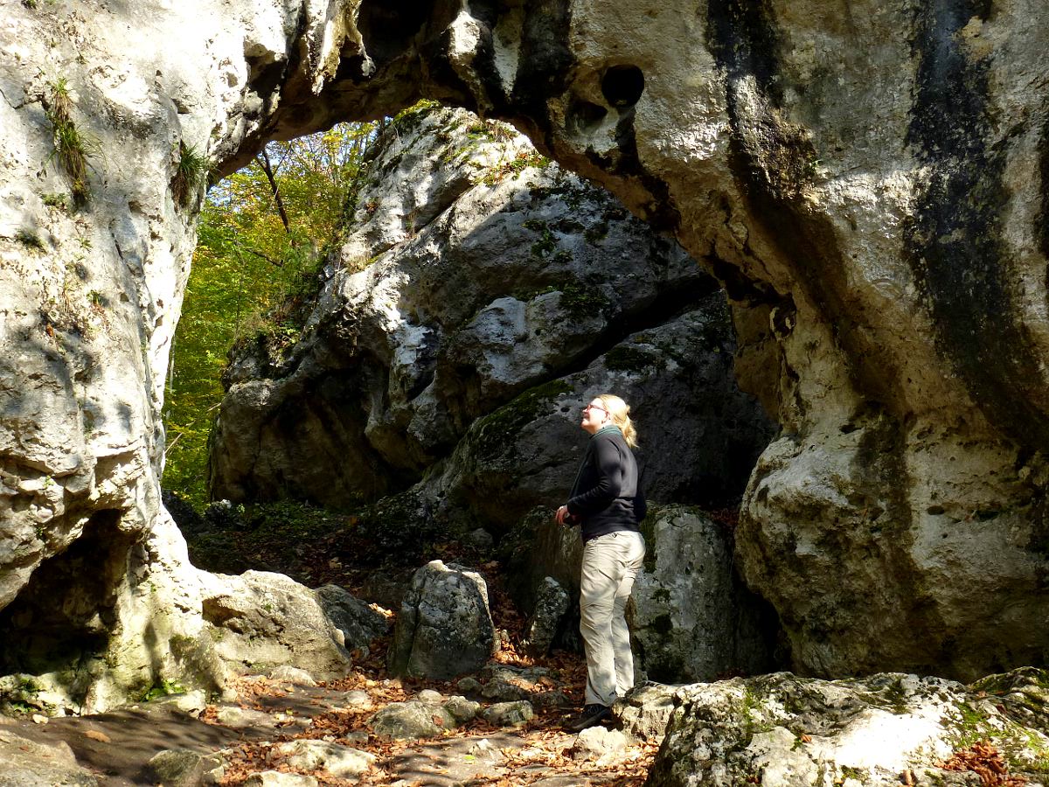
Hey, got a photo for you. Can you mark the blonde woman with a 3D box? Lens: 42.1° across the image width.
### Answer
[{"bbox_3d":[0.388,0.845,6.880,0.420,1.680,0.480,0,-2,14],"label":"blonde woman"}]

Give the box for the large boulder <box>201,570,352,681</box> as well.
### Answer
[{"bbox_3d":[-1.460,1.325,7.950,0.920,0.620,0.750,0,-2,-11],"label":"large boulder"}]

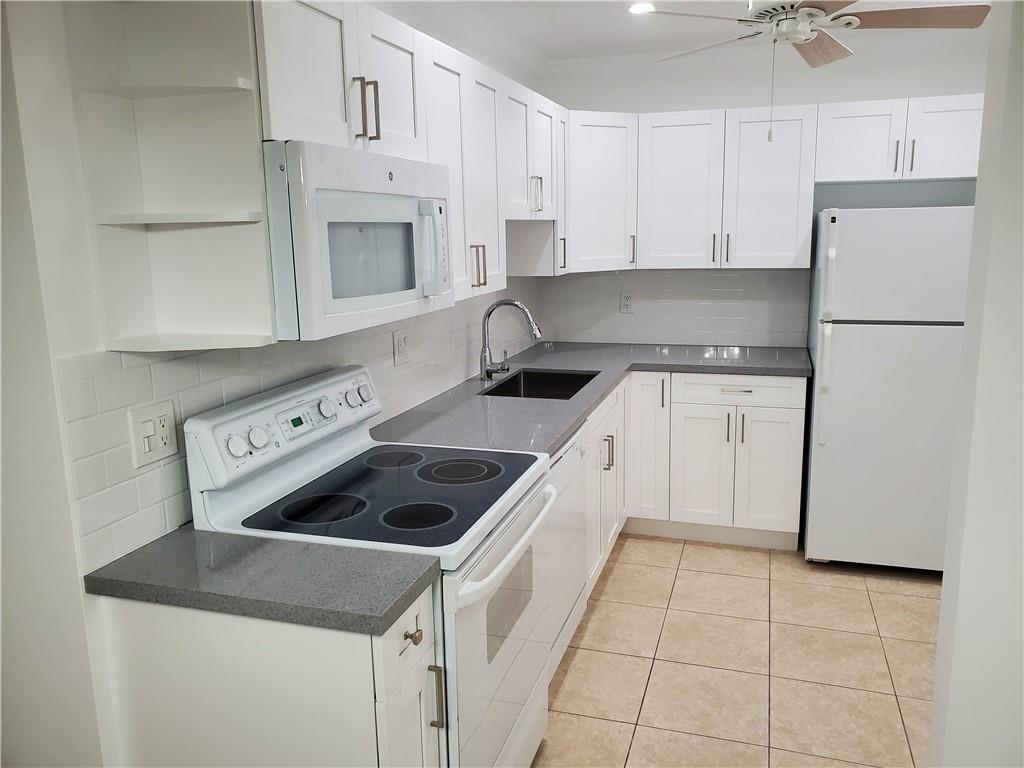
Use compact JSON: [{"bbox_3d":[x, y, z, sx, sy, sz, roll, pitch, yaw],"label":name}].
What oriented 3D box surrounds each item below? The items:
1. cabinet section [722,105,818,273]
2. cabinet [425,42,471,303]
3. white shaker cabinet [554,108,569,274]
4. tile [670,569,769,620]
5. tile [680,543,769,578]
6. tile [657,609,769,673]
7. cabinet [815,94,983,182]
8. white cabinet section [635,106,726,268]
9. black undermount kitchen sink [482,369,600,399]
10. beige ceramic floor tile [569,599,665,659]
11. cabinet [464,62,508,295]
[{"bbox_3d":[1.282,-0.967,3.849,0.415,0.756,0.338,2,11,18],"label":"cabinet section"},{"bbox_3d":[-0.344,-0.641,2.420,0.334,0.754,0.333,2,12,18],"label":"cabinet"},{"bbox_3d":[0.074,-0.893,3.615,0.327,0.758,0.253,2,12,18],"label":"white shaker cabinet"},{"bbox_3d":[0.914,0.920,3.360,0.402,0.010,0.400,2,12,18],"label":"tile"},{"bbox_3d":[1.038,0.843,3.727,0.405,0.010,0.402,2,12,18],"label":"tile"},{"bbox_3d":[0.787,0.998,2.984,0.405,0.010,0.402,2,12,18],"label":"tile"},{"bbox_3d":[1.812,-1.128,3.592,0.748,0.343,0.340,2,12,18],"label":"cabinet"},{"bbox_3d":[0.887,-0.984,3.979,0.419,0.756,0.338,2,11,18],"label":"white cabinet section"},{"bbox_3d":[0.140,0.101,3.339,0.390,0.220,0.615,2,12,18],"label":"black undermount kitchen sink"},{"bbox_3d":[0.410,0.983,3.111,0.389,0.010,0.399,2,12,18],"label":"beige ceramic floor tile"},{"bbox_3d":[-0.239,-0.706,2.729,0.334,0.754,0.332,2,12,18],"label":"cabinet"}]

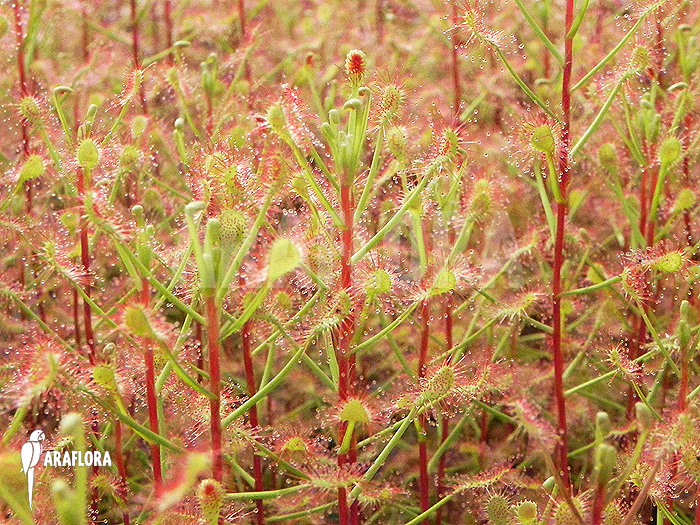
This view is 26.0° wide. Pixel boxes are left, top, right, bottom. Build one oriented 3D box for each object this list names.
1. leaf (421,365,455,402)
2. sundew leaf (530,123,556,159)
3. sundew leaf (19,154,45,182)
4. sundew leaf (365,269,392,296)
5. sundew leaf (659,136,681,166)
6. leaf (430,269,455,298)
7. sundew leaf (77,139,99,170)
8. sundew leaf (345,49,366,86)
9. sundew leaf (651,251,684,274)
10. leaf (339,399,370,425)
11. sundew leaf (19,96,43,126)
[{"bbox_3d":[0.022,0.030,0.375,0.006,0.011,0.003,38,14,0],"label":"leaf"},{"bbox_3d":[0.048,-0.030,0.375,0.006,0.008,0.003,-12,14,0],"label":"sundew leaf"},{"bbox_3d":[-0.086,-0.025,0.407,0.006,0.009,0.003,37,14,0],"label":"sundew leaf"},{"bbox_3d":[0.007,0.005,0.396,0.006,0.008,0.003,37,14,0],"label":"sundew leaf"},{"bbox_3d":[0.087,-0.030,0.413,0.005,0.008,0.003,14,14,0],"label":"sundew leaf"},{"bbox_3d":[0.024,0.005,0.396,0.006,0.008,0.003,41,14,0],"label":"leaf"},{"bbox_3d":[-0.070,-0.029,0.402,0.005,0.008,0.003,0,14,0],"label":"sundew leaf"},{"bbox_3d":[0.001,-0.047,0.366,0.005,0.009,0.005,0,19,0],"label":"sundew leaf"},{"bbox_3d":[0.085,0.000,0.404,0.009,0.005,0.003,-18,0,14],"label":"sundew leaf"},{"bbox_3d":[0.001,0.038,0.382,0.008,0.007,0.003,3,14,0],"label":"leaf"},{"bbox_3d":[-0.087,-0.041,0.413,0.006,0.008,0.003,-30,14,0],"label":"sundew leaf"}]

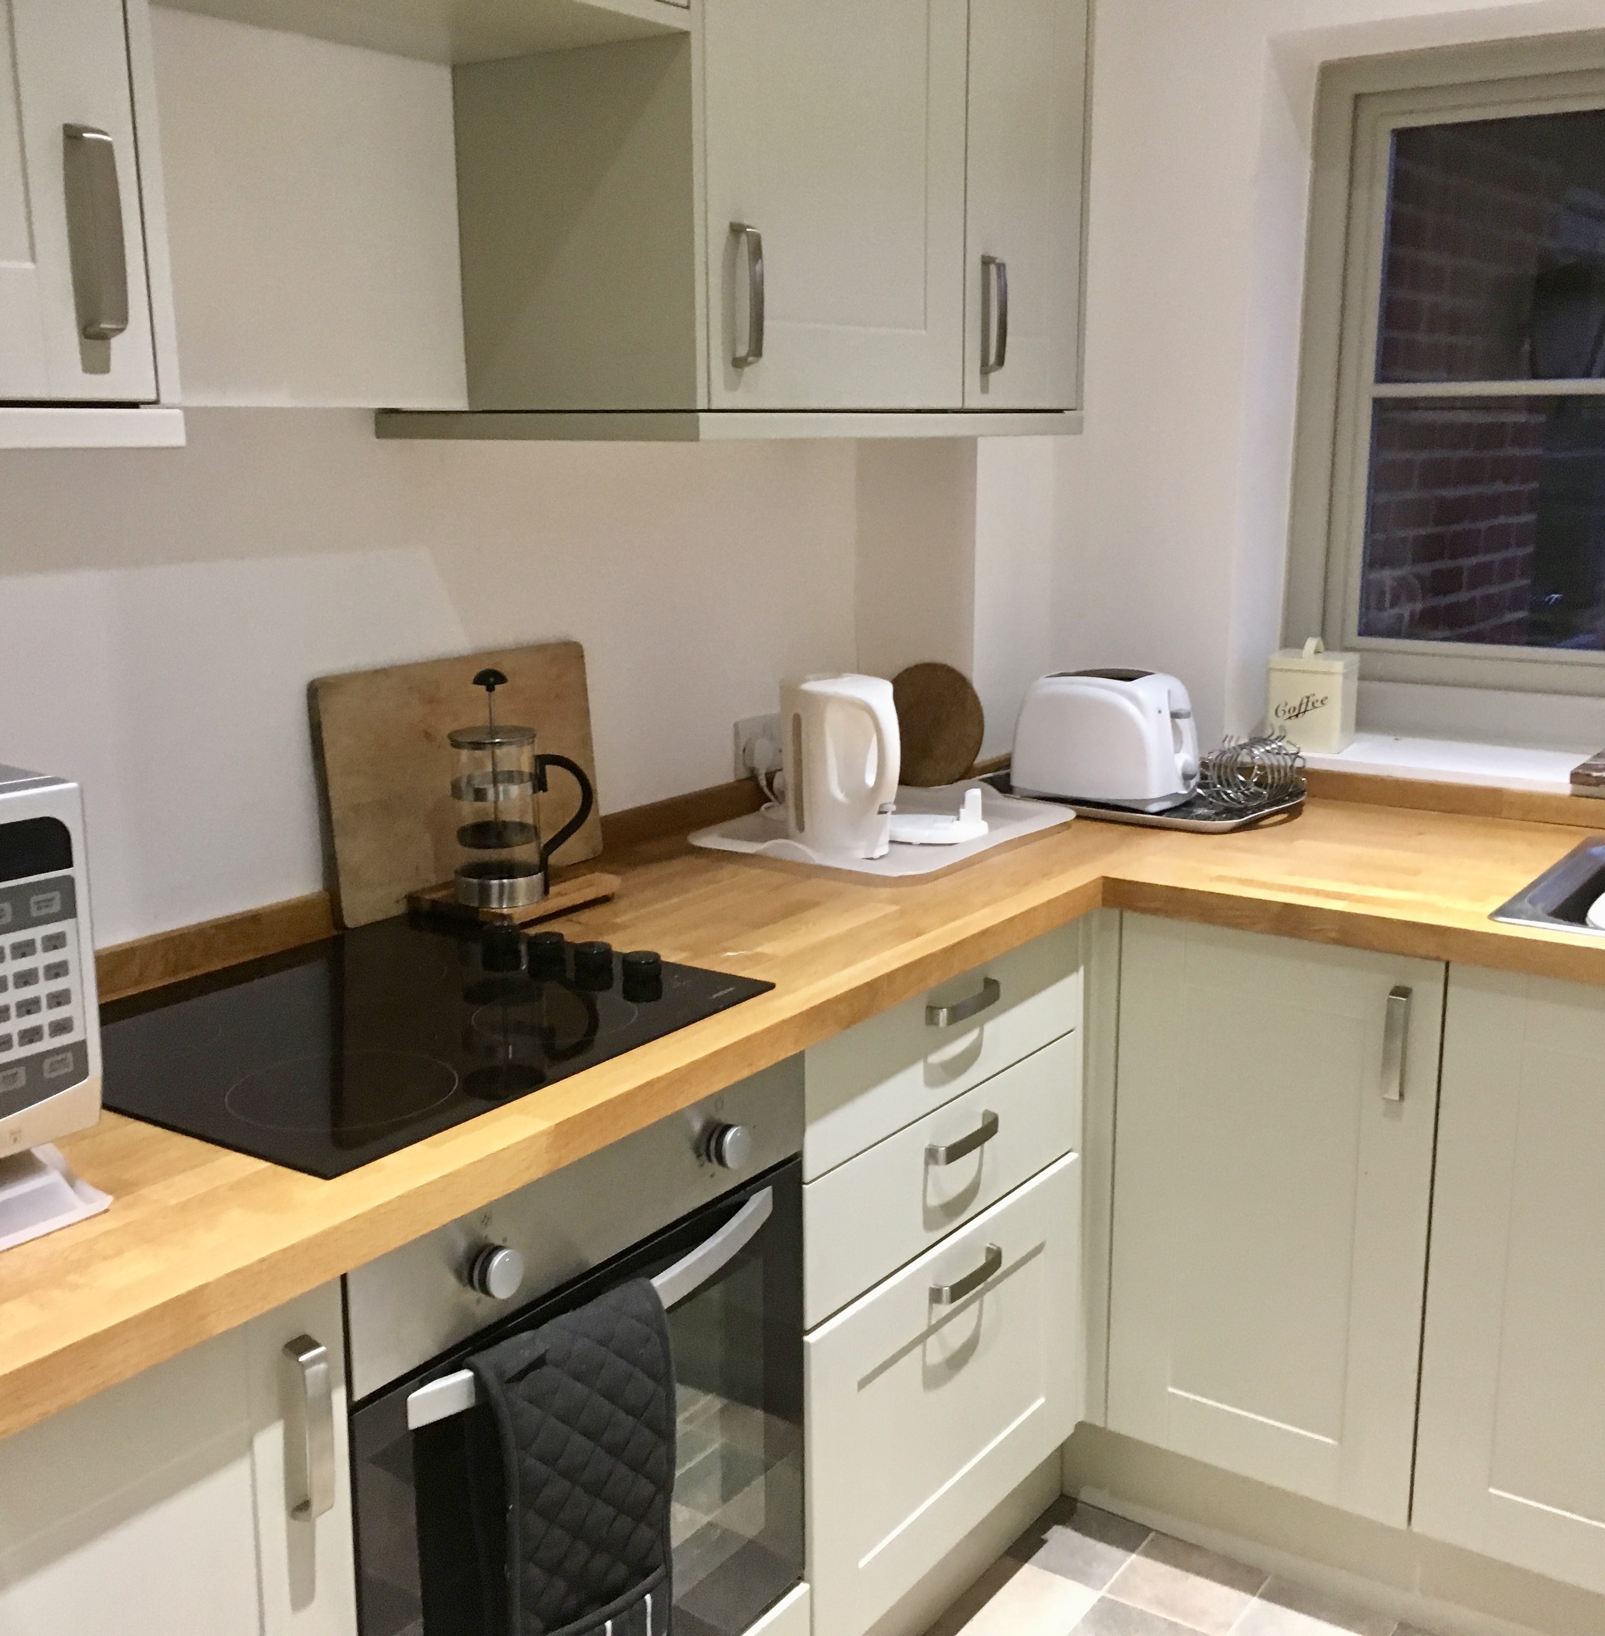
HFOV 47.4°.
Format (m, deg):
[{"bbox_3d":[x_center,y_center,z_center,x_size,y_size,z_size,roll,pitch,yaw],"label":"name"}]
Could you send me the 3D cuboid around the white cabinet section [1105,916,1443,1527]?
[{"bbox_3d":[0.735,0.444,2.503,0.405,0.717,0.570,7,14,34],"label":"white cabinet section"}]

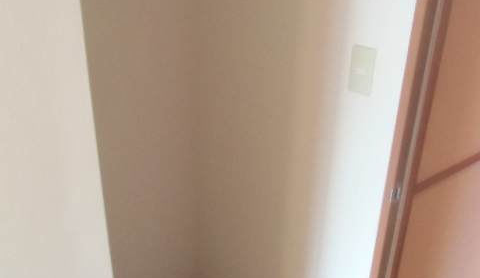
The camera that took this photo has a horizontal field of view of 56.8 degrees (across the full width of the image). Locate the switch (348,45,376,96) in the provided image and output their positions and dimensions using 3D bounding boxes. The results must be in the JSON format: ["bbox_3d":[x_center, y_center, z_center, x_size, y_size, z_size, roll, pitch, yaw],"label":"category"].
[{"bbox_3d":[0.301,-0.170,1.095,0.012,0.120,0.071,-17,29,-36],"label":"switch"}]

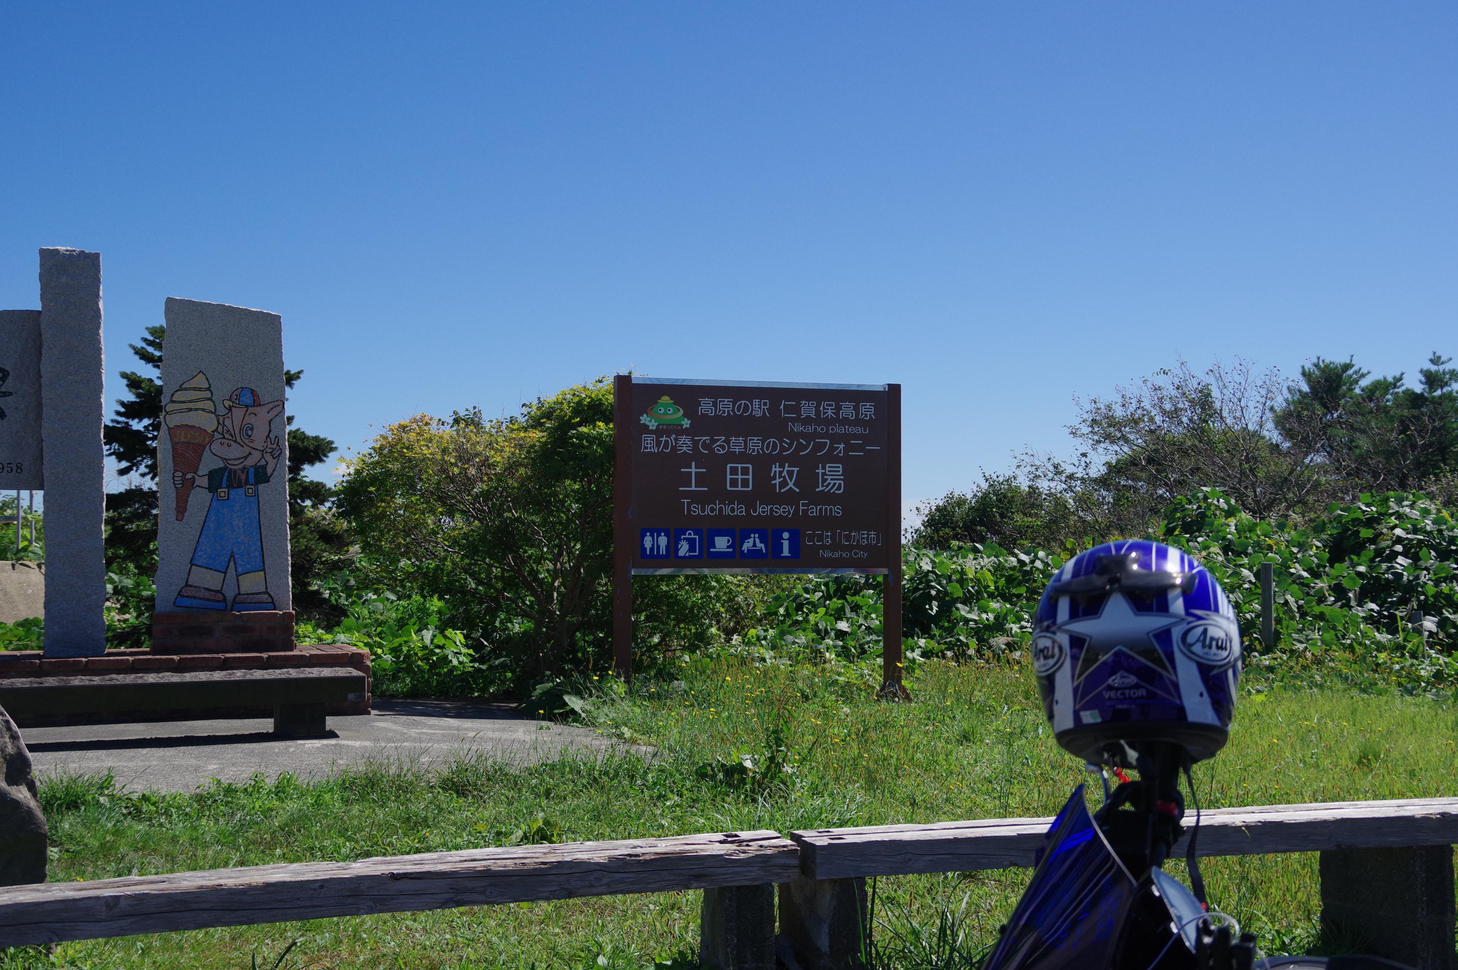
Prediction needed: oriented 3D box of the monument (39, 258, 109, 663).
[{"bbox_3d":[-3.363,-0.156,9.552,0.315,2.050,0.280,1,-2,-21],"label":"monument"}]

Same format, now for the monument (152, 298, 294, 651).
[{"bbox_3d":[-2.695,-0.037,9.911,0.720,1.840,0.340,1,-2,-21],"label":"monument"}]

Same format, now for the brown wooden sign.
[{"bbox_3d":[0.203,0.354,12.541,2.000,2.140,0.100,1,-2,-16],"label":"brown wooden sign"}]

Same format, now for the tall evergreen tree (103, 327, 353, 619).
[{"bbox_3d":[-4.154,-0.037,15.000,2.150,2.800,2.150,0,-2,0],"label":"tall evergreen tree"}]

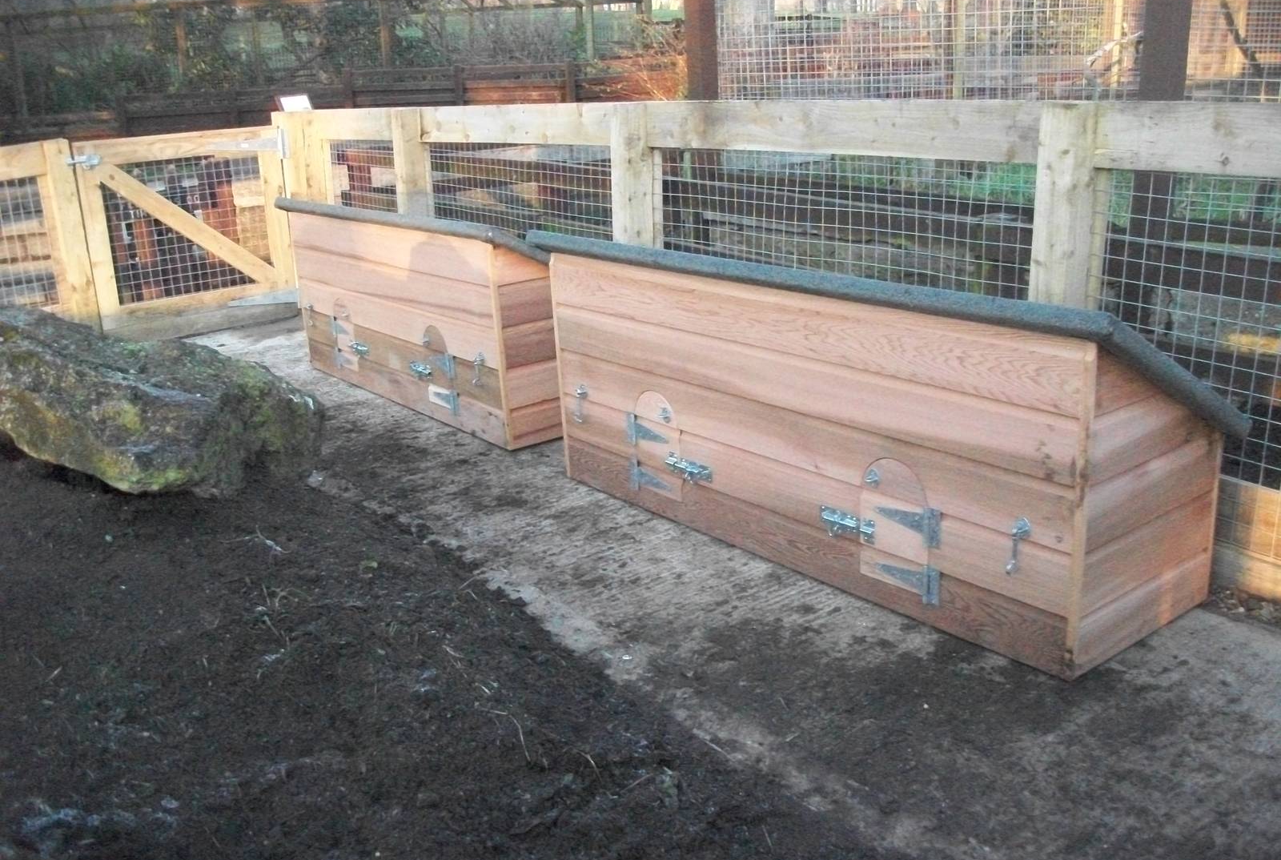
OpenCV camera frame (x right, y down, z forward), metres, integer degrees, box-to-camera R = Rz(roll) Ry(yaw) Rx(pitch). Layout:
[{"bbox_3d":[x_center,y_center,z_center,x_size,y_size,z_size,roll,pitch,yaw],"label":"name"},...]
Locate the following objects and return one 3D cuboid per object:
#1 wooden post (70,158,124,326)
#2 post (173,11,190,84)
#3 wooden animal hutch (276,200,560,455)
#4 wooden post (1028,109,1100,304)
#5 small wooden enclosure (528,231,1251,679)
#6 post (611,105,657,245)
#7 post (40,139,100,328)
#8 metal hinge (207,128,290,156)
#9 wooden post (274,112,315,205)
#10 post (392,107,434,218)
[{"bbox_3d":[-2.644,-0.904,5.785,0.103,0.820,0.060,-15,21,-36],"label":"wooden post"},{"bbox_3d":[-5.229,-3.896,13.761,0.100,1.900,0.100,-2,17,1],"label":"post"},{"bbox_3d":[-0.809,-0.537,4.846,0.604,0.775,1.851,-15,21,-35],"label":"wooden animal hutch"},{"bbox_3d":[1.054,-0.250,3.011,0.100,1.118,0.100,-15,21,-36],"label":"wooden post"},{"bbox_3d":[0.511,-0.097,3.172,0.604,0.780,1.925,-15,21,-36],"label":"small wooden enclosure"},{"bbox_3d":[-0.015,-0.600,4.326,0.100,1.125,0.100,-15,21,-36],"label":"post"},{"bbox_3d":[-2.760,-0.875,5.731,0.115,1.025,0.110,-15,21,-36],"label":"post"},{"bbox_3d":[-2.097,-1.521,6.341,0.450,0.154,0.021,-15,21,-36],"label":"metal hinge"},{"bbox_3d":[-1.862,-1.147,6.408,0.140,1.095,0.140,-15,21,-36],"label":"wooden post"},{"bbox_3d":[-1.069,-0.940,5.624,0.100,1.120,0.100,-15,21,-36],"label":"post"}]

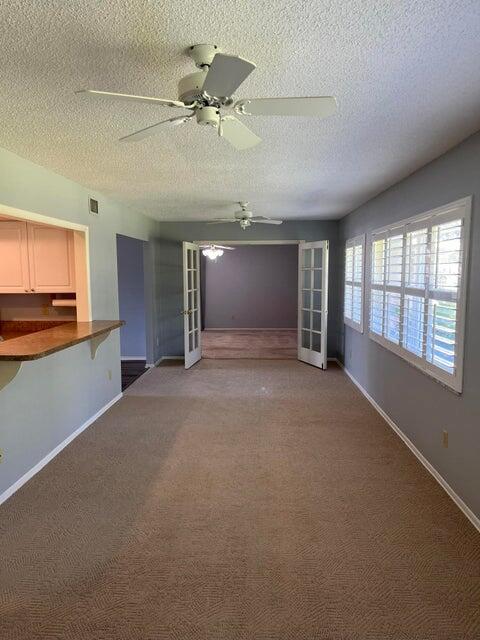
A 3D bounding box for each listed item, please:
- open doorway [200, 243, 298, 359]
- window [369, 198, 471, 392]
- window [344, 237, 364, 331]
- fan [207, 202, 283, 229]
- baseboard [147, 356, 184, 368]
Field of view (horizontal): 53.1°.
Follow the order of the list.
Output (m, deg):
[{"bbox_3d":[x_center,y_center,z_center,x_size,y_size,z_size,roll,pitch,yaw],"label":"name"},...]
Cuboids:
[{"bbox_3d":[0.170,-0.319,8.643,1.776,2.090,0.142,0,6,3],"label":"open doorway"},{"bbox_3d":[1.574,-0.294,4.516,0.091,1.289,2.801,0,6,3],"label":"window"},{"bbox_3d":[1.686,-0.540,6.998,0.091,1.309,1.441,0,6,3],"label":"window"},{"bbox_3d":[0.058,-1.325,6.110,0.995,0.331,0.995,0,6,3],"label":"fan"},{"bbox_3d":[-1.240,0.726,8.372,0.629,0.080,0.782,0,6,3],"label":"baseboard"}]

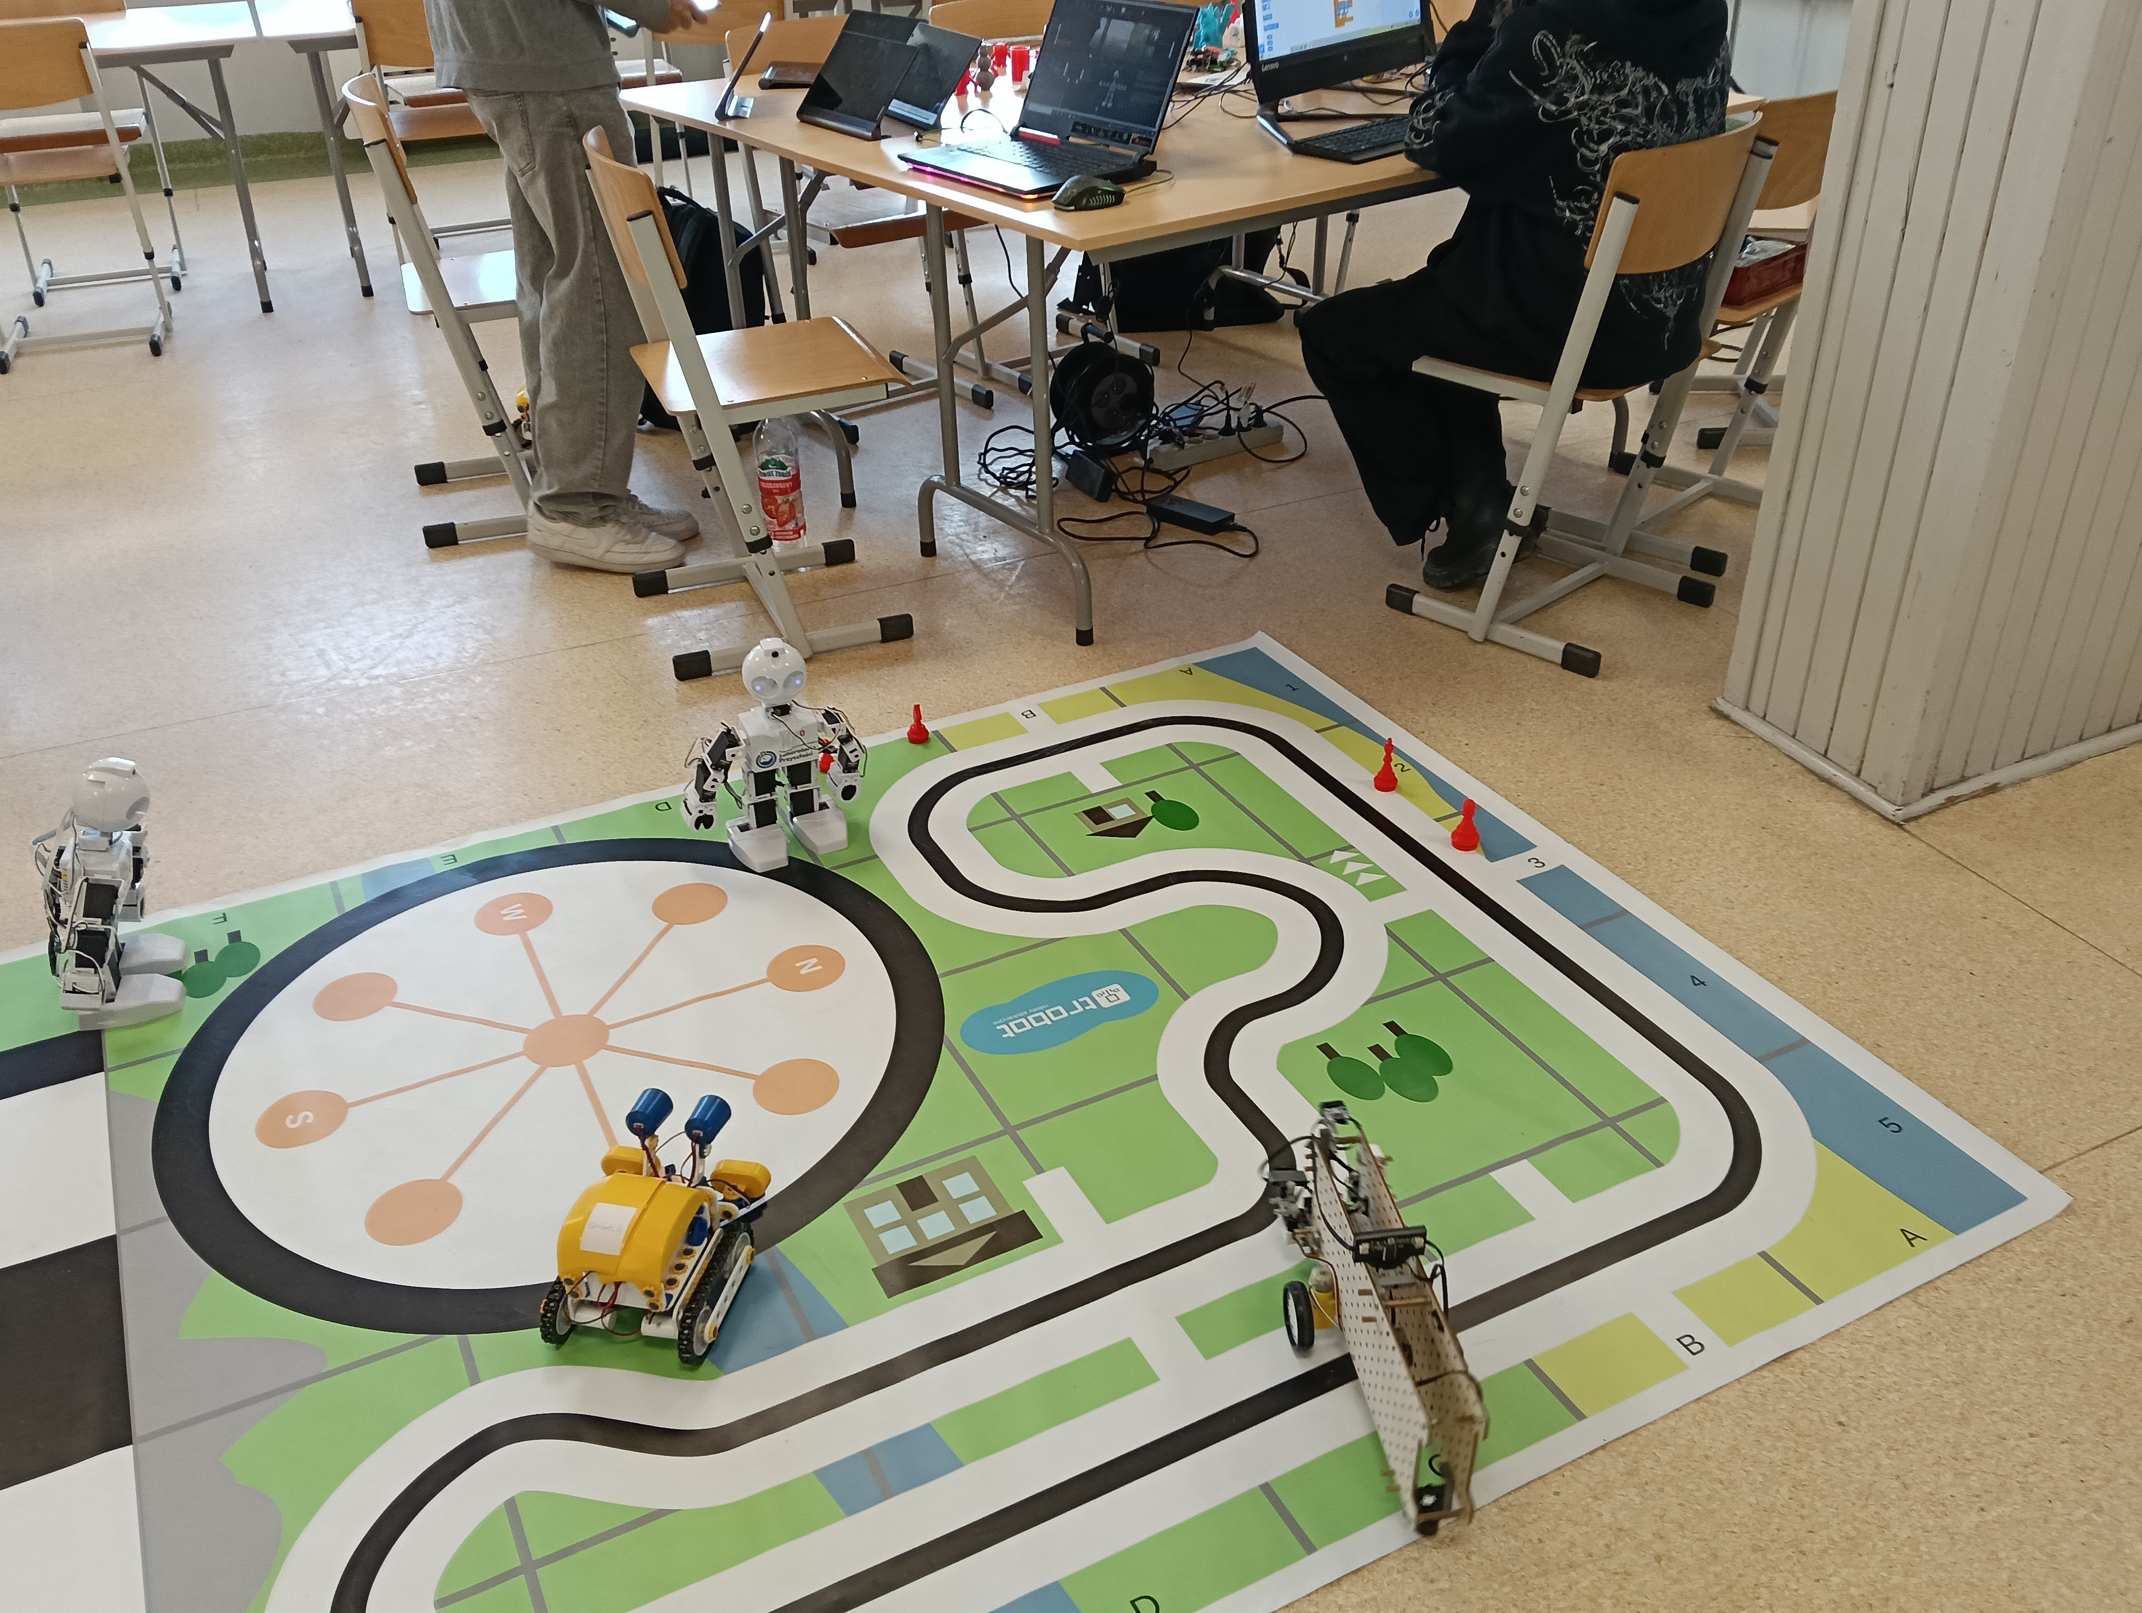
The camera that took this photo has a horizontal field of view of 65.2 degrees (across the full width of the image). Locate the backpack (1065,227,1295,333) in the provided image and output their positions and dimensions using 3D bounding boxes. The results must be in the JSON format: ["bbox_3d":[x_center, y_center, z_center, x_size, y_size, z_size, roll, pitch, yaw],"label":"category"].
[{"bbox_3d":[0.291,-1.535,4.607,0.430,0.400,0.250,-1,31,0],"label":"backpack"}]

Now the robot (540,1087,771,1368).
[{"bbox_3d":[-0.415,0.406,1.654,0.175,0.165,0.220,6,32,10],"label":"robot"}]

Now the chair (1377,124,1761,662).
[{"bbox_3d":[0.861,-0.723,2.860,0.460,0.820,0.410,26,40,37],"label":"chair"}]

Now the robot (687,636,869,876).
[{"bbox_3d":[-0.422,-0.086,2.304,0.250,0.330,0.140,-15,34,-23],"label":"robot"}]

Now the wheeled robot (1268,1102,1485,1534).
[{"bbox_3d":[0.278,0.461,1.568,0.140,0.150,0.410,-5,32,-7],"label":"wheeled robot"}]

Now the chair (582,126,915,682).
[{"bbox_3d":[-0.548,-0.709,2.858,0.460,0.820,0.410,-10,33,-15],"label":"chair"}]

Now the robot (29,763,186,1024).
[{"bbox_3d":[-1.170,0.084,2.037,0.165,0.330,0.210,-9,32,-14],"label":"robot"}]

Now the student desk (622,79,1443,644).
[{"bbox_3d":[0.230,-1.138,3.643,1.800,0.725,1.660,-22,37,-31],"label":"student desk"}]

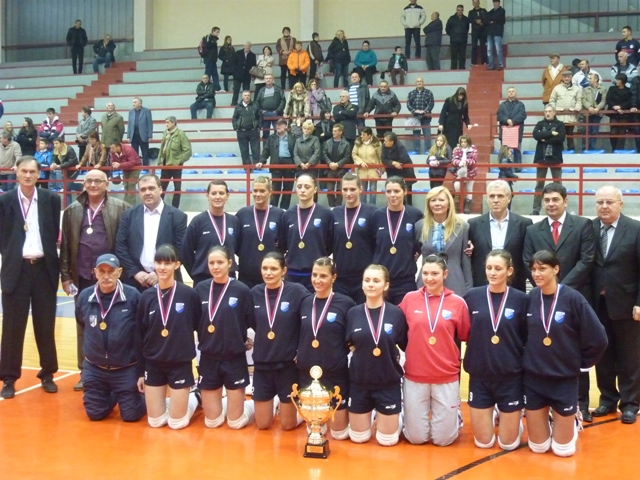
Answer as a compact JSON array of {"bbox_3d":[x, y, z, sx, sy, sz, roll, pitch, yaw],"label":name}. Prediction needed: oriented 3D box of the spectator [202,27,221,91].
[{"bbox_3d":[-3.049,-5.129,23.660,0.550,1.830,0.500,2,4,32],"label":"spectator"}]

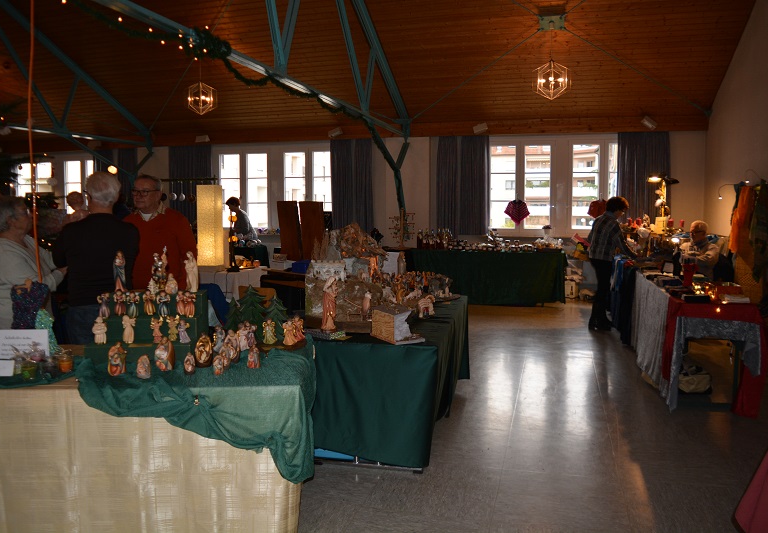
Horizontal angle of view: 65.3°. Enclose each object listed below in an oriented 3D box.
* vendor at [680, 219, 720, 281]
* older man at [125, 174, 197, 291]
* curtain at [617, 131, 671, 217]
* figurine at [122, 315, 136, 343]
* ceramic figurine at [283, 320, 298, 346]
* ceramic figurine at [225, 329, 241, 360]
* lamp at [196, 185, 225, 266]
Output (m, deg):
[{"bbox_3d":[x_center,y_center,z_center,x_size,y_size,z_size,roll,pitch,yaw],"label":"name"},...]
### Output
[{"bbox_3d":[3.592,0.126,6.869,0.600,1.280,0.520,-5,8,-38],"label":"vendor"},{"bbox_3d":[-1.557,0.209,4.202,0.540,1.694,0.360,3,7,24],"label":"older man"},{"bbox_3d":[4.114,-1.310,9.563,0.800,1.660,0.180,1,7,15],"label":"curtain"},{"bbox_3d":[-1.239,0.307,2.920,0.062,0.141,0.055,2,7,20],"label":"figurine"},{"bbox_3d":[-0.486,0.347,3.120,0.075,0.127,0.065,-1,5,-6],"label":"ceramic figurine"},{"bbox_3d":[-0.745,0.383,2.930,0.078,0.150,0.065,0,7,6],"label":"ceramic figurine"},{"bbox_3d":[-2.184,-0.529,7.529,0.230,1.000,0.230,1,6,10],"label":"lamp"}]

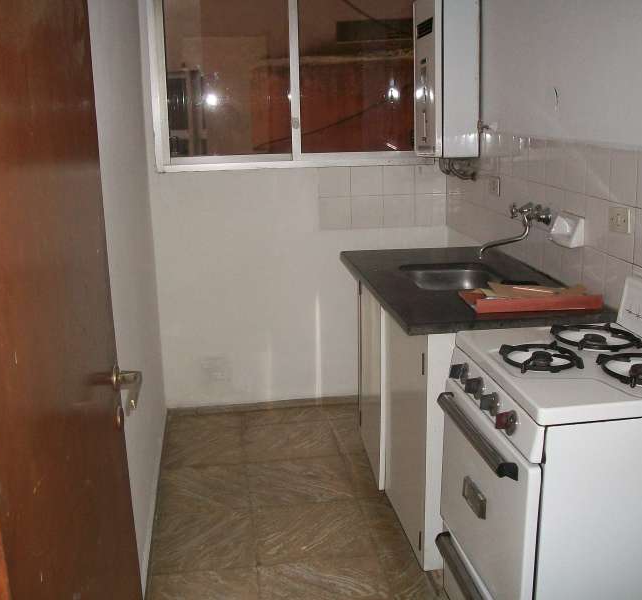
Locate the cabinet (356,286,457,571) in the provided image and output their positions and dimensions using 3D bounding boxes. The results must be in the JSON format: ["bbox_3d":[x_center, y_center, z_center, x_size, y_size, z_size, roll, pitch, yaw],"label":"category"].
[{"bbox_3d":[0.500,0.325,2.641,0.540,0.760,0.970,-3,15,-8],"label":"cabinet"}]

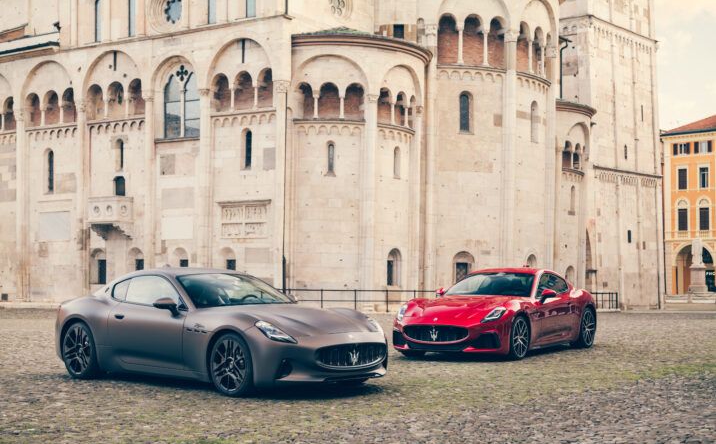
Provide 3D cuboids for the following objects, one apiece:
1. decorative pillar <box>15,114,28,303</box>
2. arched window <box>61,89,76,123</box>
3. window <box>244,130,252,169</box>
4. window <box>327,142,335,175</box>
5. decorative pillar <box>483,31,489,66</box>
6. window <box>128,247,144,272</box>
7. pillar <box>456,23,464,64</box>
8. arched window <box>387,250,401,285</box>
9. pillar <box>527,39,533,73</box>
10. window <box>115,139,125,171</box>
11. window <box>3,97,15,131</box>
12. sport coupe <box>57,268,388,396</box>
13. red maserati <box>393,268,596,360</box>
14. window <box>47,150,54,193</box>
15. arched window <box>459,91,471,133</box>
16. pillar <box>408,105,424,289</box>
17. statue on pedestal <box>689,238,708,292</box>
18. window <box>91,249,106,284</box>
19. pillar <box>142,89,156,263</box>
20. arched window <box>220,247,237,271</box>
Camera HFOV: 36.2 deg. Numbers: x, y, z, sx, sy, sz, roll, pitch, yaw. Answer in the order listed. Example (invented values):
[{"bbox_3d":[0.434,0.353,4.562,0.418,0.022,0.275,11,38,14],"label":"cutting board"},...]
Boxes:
[{"bbox_3d":[-14.018,-0.659,45.430,0.420,7.814,0.360,-2,-3,34],"label":"decorative pillar"},{"bbox_3d":[-11.974,-4.798,45.261,0.900,1.400,0.300,-2,-3,32],"label":"arched window"},{"bbox_3d":[-4.212,-2.790,42.097,0.420,1.545,0.300,-2,-3,32],"label":"window"},{"bbox_3d":[-0.946,-2.184,37.634,0.300,1.173,0.250,0,-2,-4],"label":"window"},{"bbox_3d":[5.299,-7.199,45.406,0.270,1.450,0.270,0,-3,0],"label":"decorative pillar"},{"bbox_3d":[-8.477,1.612,41.857,0.700,1.250,0.280,-2,-3,34],"label":"window"},{"bbox_3d":[4.216,-7.322,45.011,0.300,1.600,0.300,1,-3,-18],"label":"pillar"},{"bbox_3d":[1.273,1.607,38.667,0.280,1.271,0.650,-2,-3,40],"label":"arched window"},{"bbox_3d":[7.488,-7.227,47.782,0.260,1.497,0.260,0,-3,0],"label":"pillar"},{"bbox_3d":[-9.955,-2.776,45.675,0.550,1.341,0.300,-2,-3,32],"label":"window"},{"bbox_3d":[-15.761,-4.851,49.377,0.820,1.543,0.350,-2,-3,32],"label":"window"},{"bbox_3d":[-1.790,1.245,13.300,4.940,1.350,1.980,-3,-4,44],"label":"sport coupe"},{"bbox_3d":[2.354,1.427,17.694,1.980,1.353,4.950,-1,-3,31],"label":"red maserati"},{"bbox_3d":[-13.439,-2.208,47.825,0.500,1.929,0.300,-2,-3,32],"label":"window"},{"bbox_3d":[4.463,-4.632,45.861,0.480,1.686,0.300,1,-3,-12],"label":"arched window"},{"bbox_3d":[2.303,-0.744,43.080,0.500,7.730,0.600,-1,-3,19],"label":"pillar"},{"bbox_3d":[27.366,3.418,88.000,1.550,4.450,1.550,-1,-3,18],"label":"statue on pedestal"},{"bbox_3d":[-10.405,1.824,43.877,0.850,1.420,0.280,-2,-3,32],"label":"window"},{"bbox_3d":[-8.037,-0.944,42.181,0.520,7.900,0.320,-2,-3,32],"label":"pillar"},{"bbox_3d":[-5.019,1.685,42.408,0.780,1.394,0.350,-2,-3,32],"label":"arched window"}]

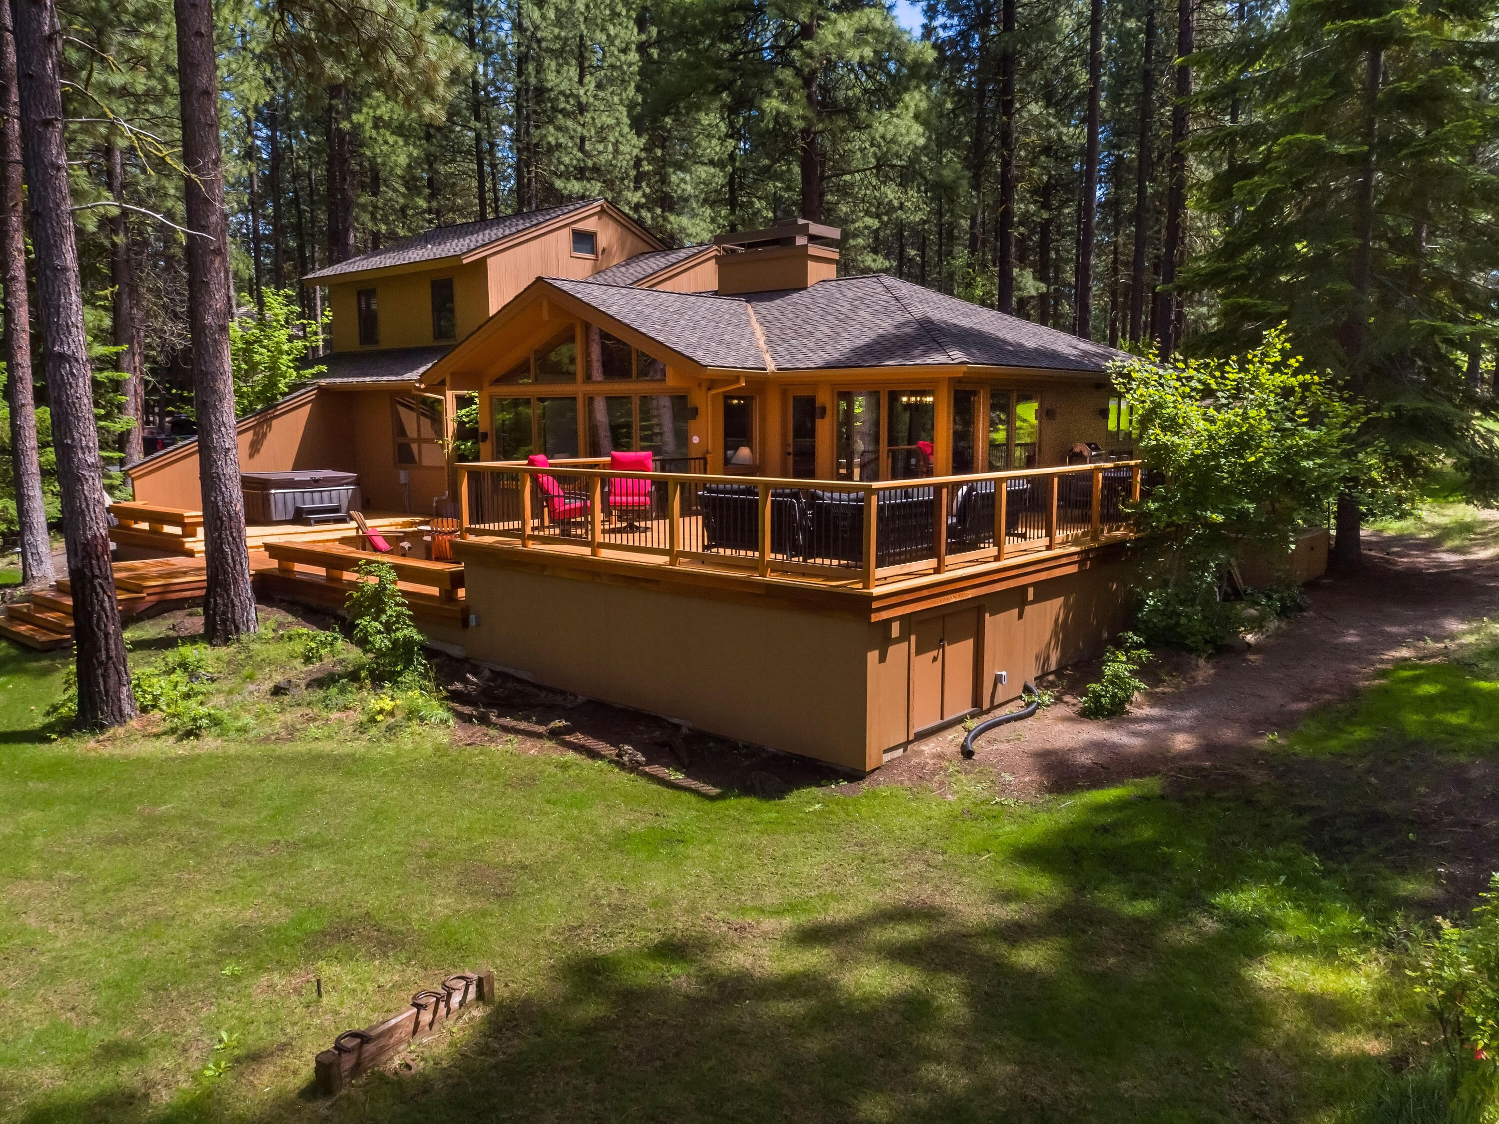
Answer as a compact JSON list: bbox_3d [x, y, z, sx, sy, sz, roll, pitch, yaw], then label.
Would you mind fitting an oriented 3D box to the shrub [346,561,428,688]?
[{"bbox_3d":[-4.430,0.745,12.700,1.000,1.450,1.000,7,10,40],"label":"shrub"}]

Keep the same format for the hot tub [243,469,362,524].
[{"bbox_3d":[-10.708,-1.570,24.451,2.100,0.980,2.100,7,10,40],"label":"hot tub"}]

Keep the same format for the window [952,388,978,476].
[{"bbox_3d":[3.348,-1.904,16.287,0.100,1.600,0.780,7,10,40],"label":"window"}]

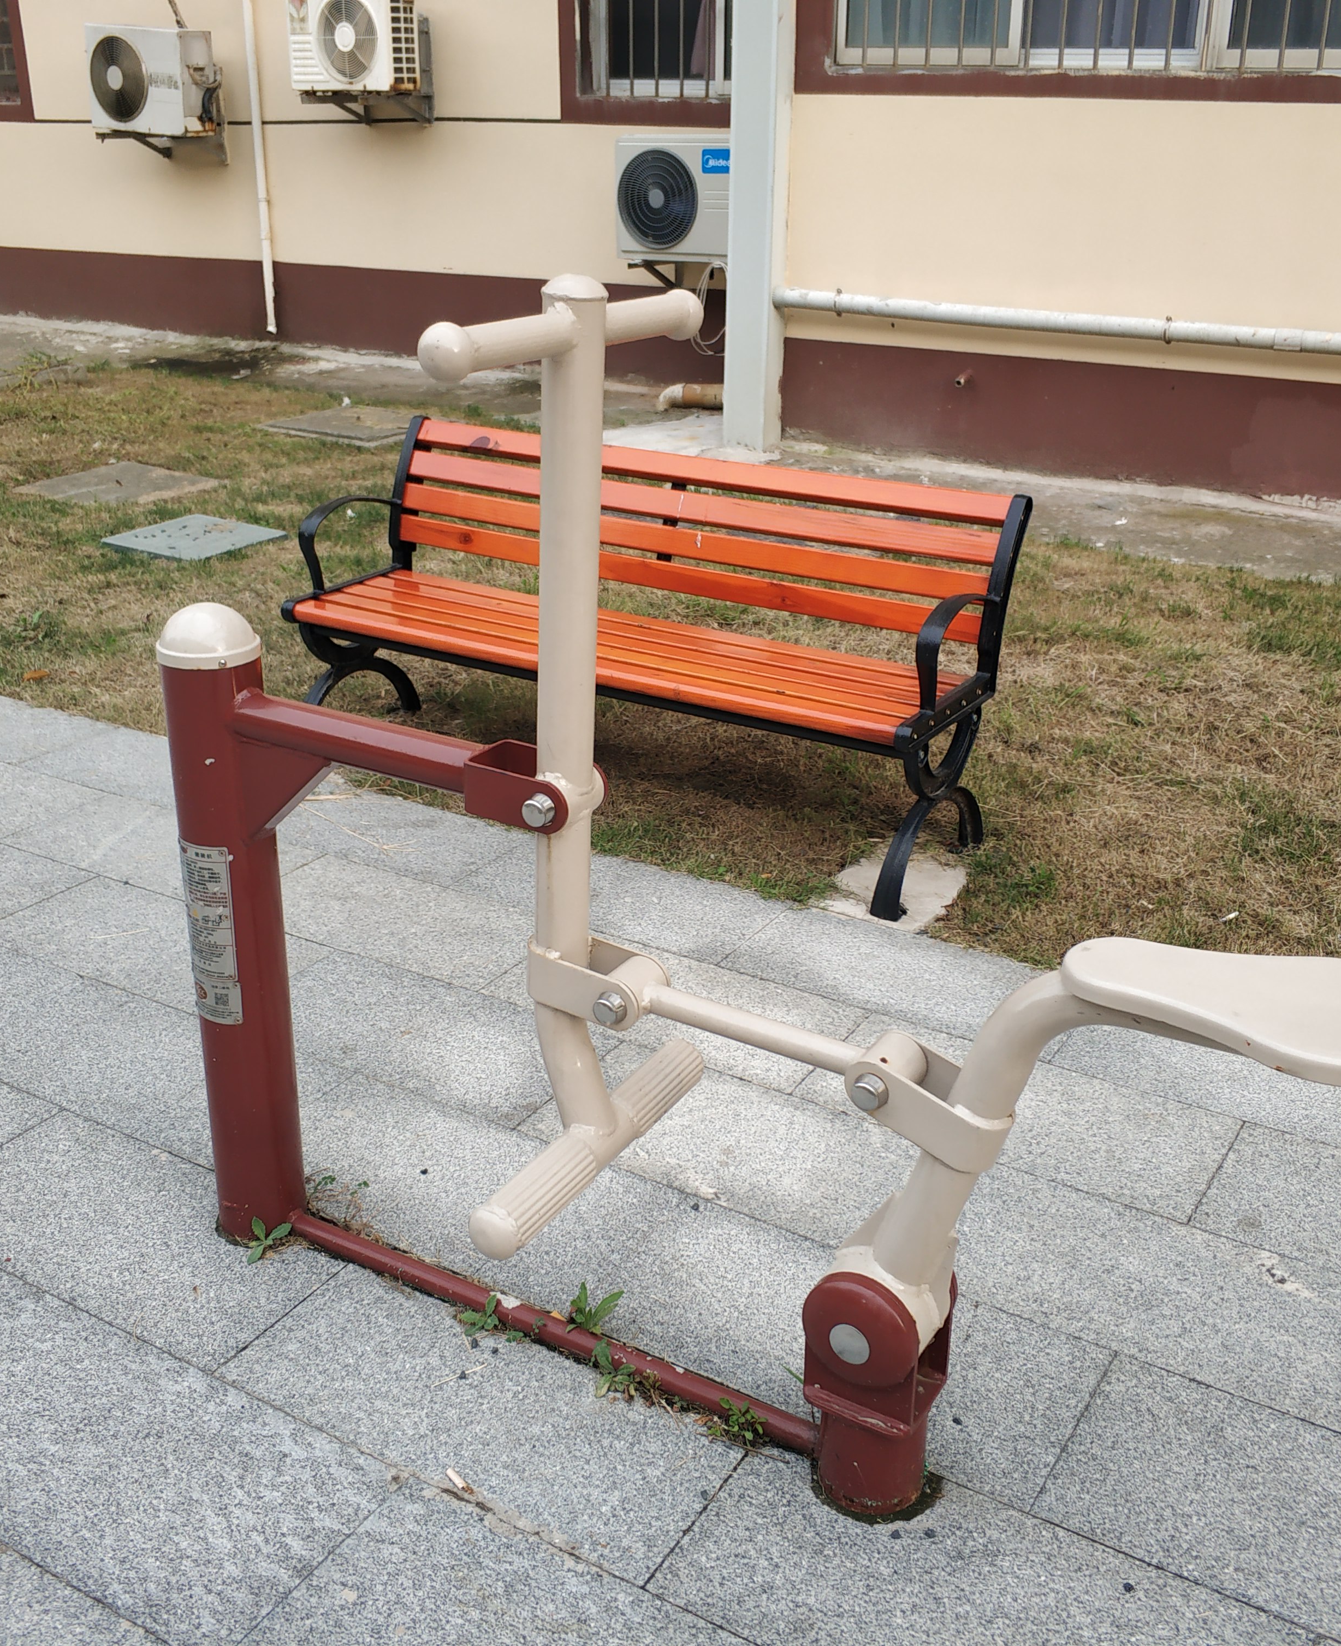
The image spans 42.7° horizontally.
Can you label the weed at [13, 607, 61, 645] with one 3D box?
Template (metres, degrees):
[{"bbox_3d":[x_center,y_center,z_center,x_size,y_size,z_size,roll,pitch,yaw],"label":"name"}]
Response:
[{"bbox_3d":[-1.733,-0.542,4.693,0.130,0.075,0.120,-8,24,-19],"label":"weed"}]

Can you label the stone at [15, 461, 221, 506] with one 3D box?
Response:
[{"bbox_3d":[-2.042,-1.234,6.387,0.560,0.040,0.560,14,27,29],"label":"stone"}]

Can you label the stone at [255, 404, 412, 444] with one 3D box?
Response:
[{"bbox_3d":[-1.347,-1.720,7.519,0.650,0.050,0.650,14,27,29],"label":"stone"}]

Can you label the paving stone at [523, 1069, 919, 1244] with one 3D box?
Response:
[{"bbox_3d":[0.106,0.481,2.480,0.598,0.035,0.301,14,26,28],"label":"paving stone"}]

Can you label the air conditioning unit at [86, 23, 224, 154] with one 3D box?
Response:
[{"bbox_3d":[-2.825,-4.055,9.386,0.710,0.535,0.270,16,28,27],"label":"air conditioning unit"}]

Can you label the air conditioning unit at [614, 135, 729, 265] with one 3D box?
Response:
[{"bbox_3d":[0.154,-3.028,8.351,0.780,0.564,0.300,14,26,28],"label":"air conditioning unit"}]

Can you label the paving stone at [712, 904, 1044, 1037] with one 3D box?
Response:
[{"bbox_3d":[0.417,0.284,2.940,0.600,0.040,0.300,14,26,28],"label":"paving stone"}]

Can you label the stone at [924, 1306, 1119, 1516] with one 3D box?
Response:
[{"bbox_3d":[0.209,0.641,2.085,0.600,0.040,0.300,14,26,28],"label":"stone"}]

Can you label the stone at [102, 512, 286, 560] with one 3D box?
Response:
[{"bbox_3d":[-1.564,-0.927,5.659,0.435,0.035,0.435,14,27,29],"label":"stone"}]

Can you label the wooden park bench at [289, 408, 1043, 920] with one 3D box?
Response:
[{"bbox_3d":[-0.088,-0.378,3.539,1.490,0.700,0.545,14,26,28],"label":"wooden park bench"}]

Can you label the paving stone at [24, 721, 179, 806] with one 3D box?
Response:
[{"bbox_3d":[-1.117,-0.095,3.798,0.598,0.035,0.301,14,26,28],"label":"paving stone"}]

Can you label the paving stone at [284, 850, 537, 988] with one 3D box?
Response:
[{"bbox_3d":[-0.504,0.193,3.132,0.600,0.040,0.300,14,26,28],"label":"paving stone"}]

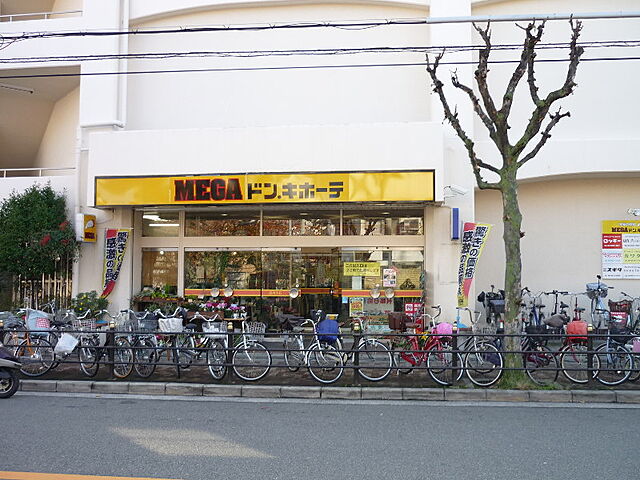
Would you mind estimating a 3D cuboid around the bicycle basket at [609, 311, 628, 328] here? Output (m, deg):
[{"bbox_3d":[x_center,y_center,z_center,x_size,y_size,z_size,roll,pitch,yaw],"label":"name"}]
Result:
[{"bbox_3d":[5.333,1.420,10.900,0.330,0.280,0.270,1,-5,-17],"label":"bicycle basket"}]

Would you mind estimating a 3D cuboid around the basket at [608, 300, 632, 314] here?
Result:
[{"bbox_3d":[5.615,1.261,11.400,0.380,0.260,0.300,1,-5,-14],"label":"basket"}]

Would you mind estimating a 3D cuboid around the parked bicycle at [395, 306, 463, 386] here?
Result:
[{"bbox_3d":[1.727,1.750,10.170,0.600,1.130,1.750,3,-5,-28],"label":"parked bicycle"}]

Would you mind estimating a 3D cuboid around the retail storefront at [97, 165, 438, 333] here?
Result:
[{"bbox_3d":[-1.250,0.353,13.632,7.510,3.573,1.100,0,-5,6],"label":"retail storefront"}]

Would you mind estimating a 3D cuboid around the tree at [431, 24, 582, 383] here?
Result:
[{"bbox_3d":[3.040,-0.710,10.000,2.500,5.850,2.300,0,-3,-5],"label":"tree"}]

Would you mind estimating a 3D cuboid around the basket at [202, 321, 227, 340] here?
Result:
[{"bbox_3d":[-1.709,1.465,9.930,0.360,0.270,0.280,2,-4,-34],"label":"basket"}]

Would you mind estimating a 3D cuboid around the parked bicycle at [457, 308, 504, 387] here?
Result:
[{"bbox_3d":[2.281,1.701,9.870,0.580,1.130,1.800,2,-3,-30],"label":"parked bicycle"}]

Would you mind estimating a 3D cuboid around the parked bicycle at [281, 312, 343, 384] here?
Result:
[{"bbox_3d":[-0.187,1.781,10.343,0.580,1.080,1.750,3,-5,-32],"label":"parked bicycle"}]

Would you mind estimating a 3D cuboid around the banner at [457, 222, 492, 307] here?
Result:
[{"bbox_3d":[3.292,0.522,13.000,0.660,1.820,0.120,0,-5,6],"label":"banner"}]

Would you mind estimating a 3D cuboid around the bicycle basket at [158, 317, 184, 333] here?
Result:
[{"bbox_3d":[-2.446,1.408,10.050,0.380,0.270,0.290,1,-3,-19],"label":"bicycle basket"}]

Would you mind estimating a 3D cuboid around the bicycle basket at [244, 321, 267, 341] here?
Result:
[{"bbox_3d":[-1.025,1.461,9.850,0.310,0.270,0.350,0,-3,9],"label":"bicycle basket"}]

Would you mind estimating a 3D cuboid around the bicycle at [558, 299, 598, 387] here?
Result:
[{"bbox_3d":[3.901,1.724,10.059,0.580,1.100,1.760,2,-3,-25],"label":"bicycle"}]

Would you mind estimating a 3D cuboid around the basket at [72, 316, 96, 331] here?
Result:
[{"bbox_3d":[-3.899,1.415,10.100,0.350,0.250,0.280,3,-4,-44],"label":"basket"}]

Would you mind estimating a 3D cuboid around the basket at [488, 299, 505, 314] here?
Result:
[{"bbox_3d":[3.452,1.296,11.800,0.350,0.270,0.290,1,-5,-11],"label":"basket"}]

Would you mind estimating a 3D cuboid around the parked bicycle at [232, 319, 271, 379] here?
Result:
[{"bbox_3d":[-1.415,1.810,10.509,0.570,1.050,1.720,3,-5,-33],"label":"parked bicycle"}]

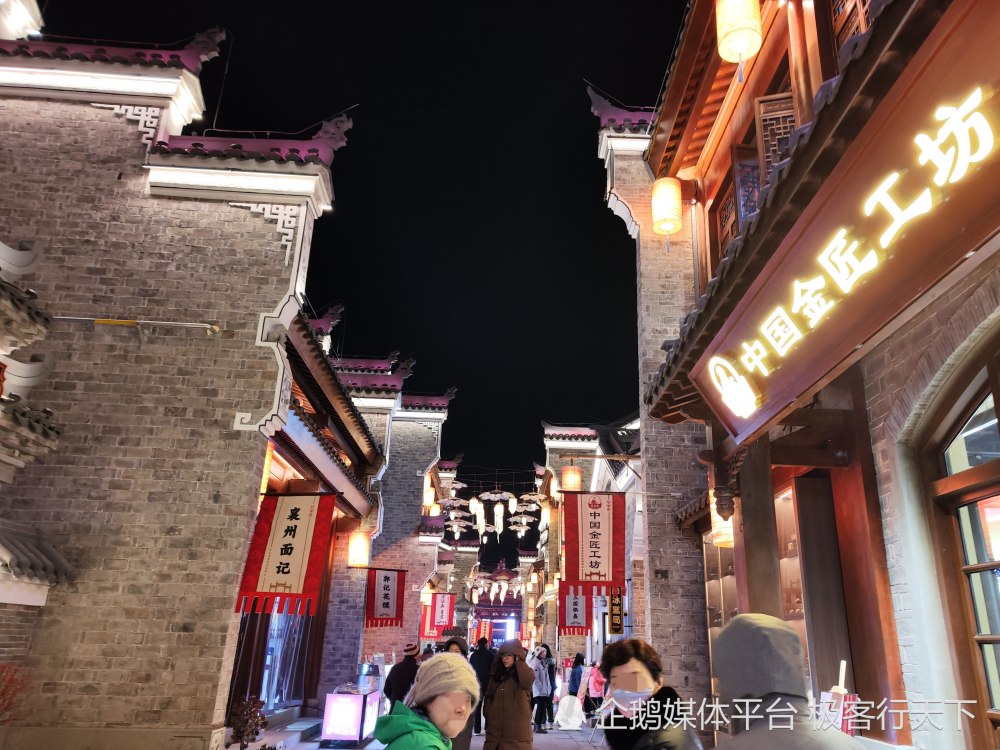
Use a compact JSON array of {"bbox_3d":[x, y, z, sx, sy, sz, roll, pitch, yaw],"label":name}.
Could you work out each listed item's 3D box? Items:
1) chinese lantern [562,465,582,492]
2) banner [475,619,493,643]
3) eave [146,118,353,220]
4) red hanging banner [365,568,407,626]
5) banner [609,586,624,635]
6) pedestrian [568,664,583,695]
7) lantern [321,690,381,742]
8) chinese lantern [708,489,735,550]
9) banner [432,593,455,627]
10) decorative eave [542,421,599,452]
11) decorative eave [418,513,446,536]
[{"bbox_3d":[1.233,1.834,11.826,0.330,0.540,0.330,3,-20,0],"label":"chinese lantern"},{"bbox_3d":[-0.722,12.564,33.739,0.714,1.115,0.040,4,-22,1],"label":"banner"},{"bbox_3d":[-3.014,-2.662,8.555,2.200,1.520,0.660,4,-22,1],"label":"eave"},{"bbox_3d":[-2.550,4.995,15.494,0.840,1.200,0.050,3,-20,0],"label":"red hanging banner"},{"bbox_3d":[2.493,4.890,14.770,0.277,1.197,0.100,4,-22,1],"label":"banner"},{"bbox_3d":[1.860,7.666,16.905,0.320,1.623,0.460,12,-23,-19],"label":"pedestrian"},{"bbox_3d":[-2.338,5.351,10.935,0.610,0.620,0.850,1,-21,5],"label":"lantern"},{"bbox_3d":[2.550,1.598,7.772,0.370,0.610,0.370,3,-20,0],"label":"chinese lantern"},{"bbox_3d":[-1.813,7.567,22.152,0.729,1.116,0.040,4,-22,1],"label":"banner"},{"bbox_3d":[2.536,2.242,25.269,2.070,1.050,0.650,4,-22,1],"label":"decorative eave"},{"bbox_3d":[-2.497,5.531,25.650,1.030,0.820,0.800,3,-20,0],"label":"decorative eave"}]

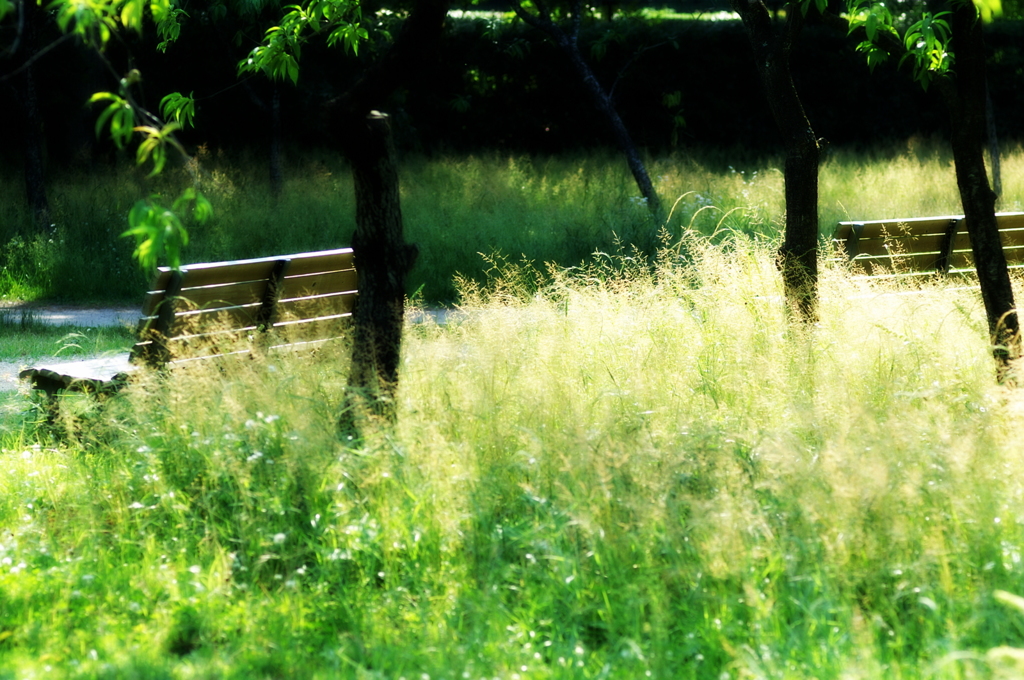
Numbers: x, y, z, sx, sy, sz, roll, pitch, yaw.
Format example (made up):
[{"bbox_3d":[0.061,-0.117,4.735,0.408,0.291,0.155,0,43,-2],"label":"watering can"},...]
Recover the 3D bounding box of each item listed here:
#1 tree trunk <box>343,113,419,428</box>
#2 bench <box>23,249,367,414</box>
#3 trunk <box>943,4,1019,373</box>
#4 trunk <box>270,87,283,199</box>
[{"bbox_3d":[-0.464,-0.206,15.022,0.250,1.197,0.220,0,4,0],"label":"tree trunk"},{"bbox_3d":[-1.066,0.083,15.548,0.570,0.790,1.940,2,4,23],"label":"bench"},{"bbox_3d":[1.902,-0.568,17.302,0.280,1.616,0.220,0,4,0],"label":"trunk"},{"bbox_3d":[-1.712,-1.384,30.978,0.090,0.944,0.090,0,4,0],"label":"trunk"}]

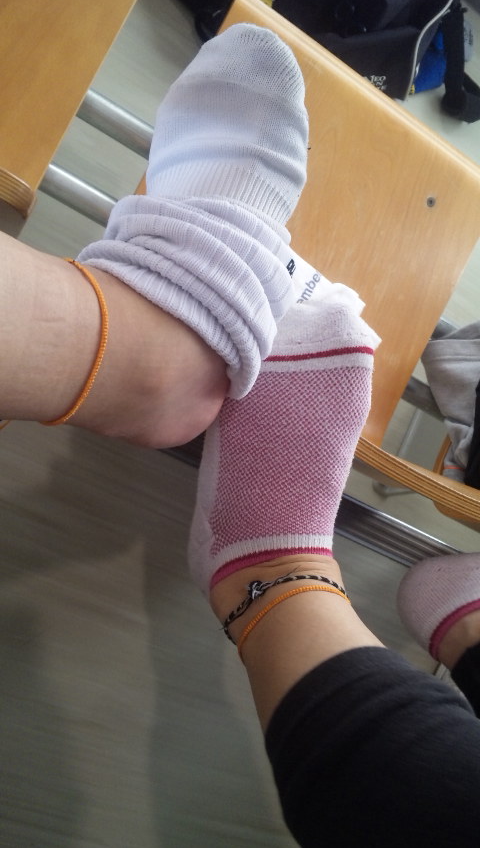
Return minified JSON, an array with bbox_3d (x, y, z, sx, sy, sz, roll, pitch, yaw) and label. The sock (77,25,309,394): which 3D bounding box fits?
[{"bbox_3d":[-0.023,-0.119,0.370,0.095,0.095,0.195,34,69,-57],"label":"sock"}]

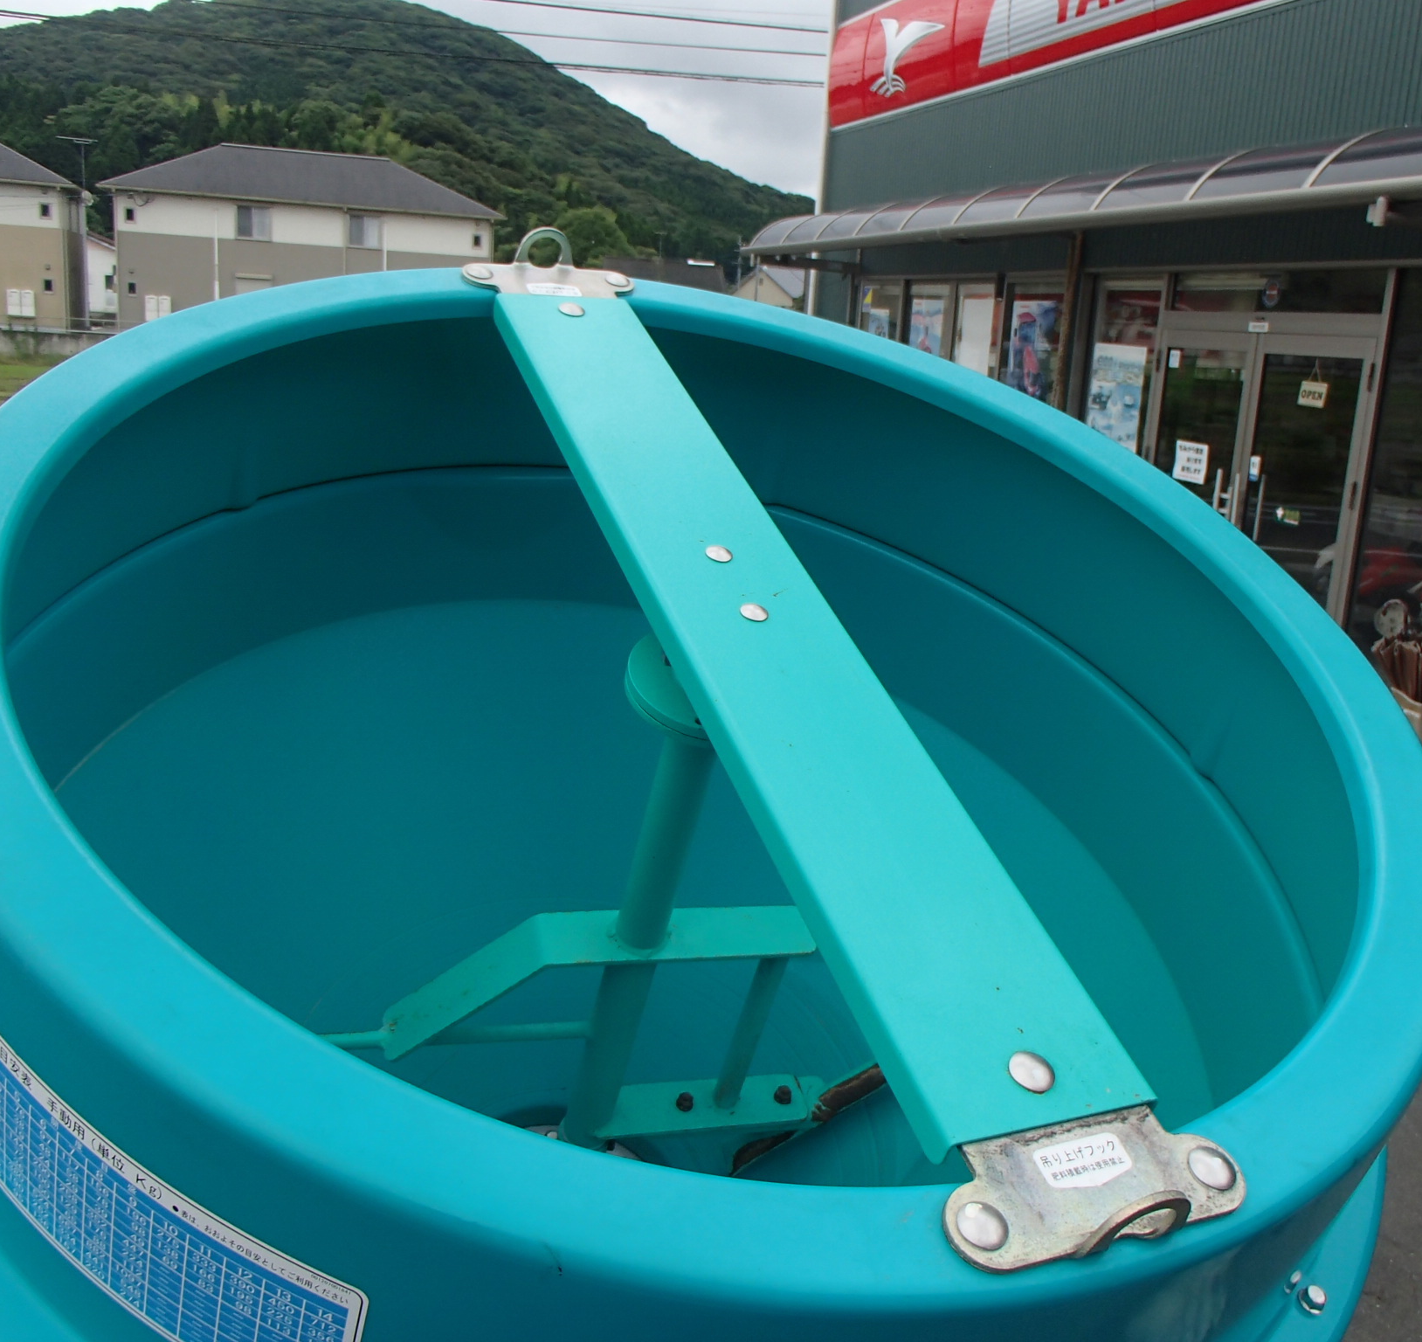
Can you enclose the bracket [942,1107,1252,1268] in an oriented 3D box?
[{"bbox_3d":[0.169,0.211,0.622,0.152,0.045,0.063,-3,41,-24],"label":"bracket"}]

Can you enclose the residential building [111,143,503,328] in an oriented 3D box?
[{"bbox_3d":[-17.777,-18.645,63.677,16.112,7.942,9.097,-1,13,-17],"label":"residential building"}]

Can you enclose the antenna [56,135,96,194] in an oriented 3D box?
[{"bbox_3d":[-25.651,-20.498,58.630,1.650,2.350,0.400,-6,16,-34],"label":"antenna"}]

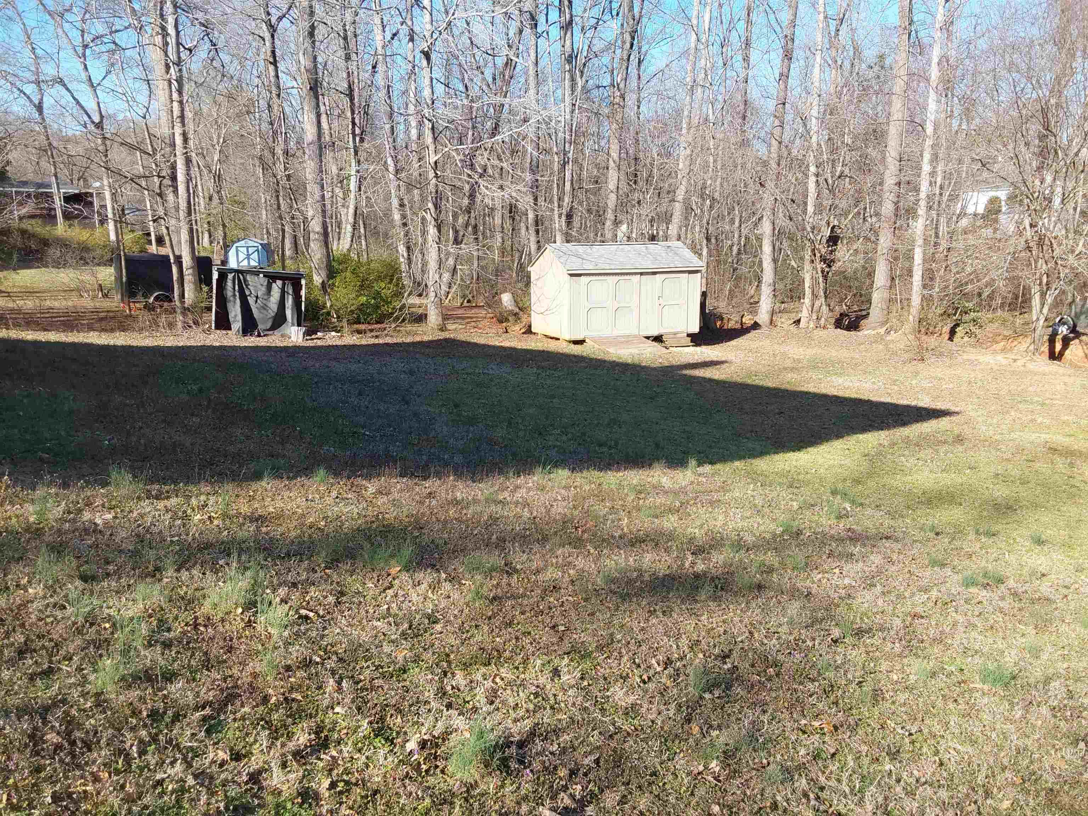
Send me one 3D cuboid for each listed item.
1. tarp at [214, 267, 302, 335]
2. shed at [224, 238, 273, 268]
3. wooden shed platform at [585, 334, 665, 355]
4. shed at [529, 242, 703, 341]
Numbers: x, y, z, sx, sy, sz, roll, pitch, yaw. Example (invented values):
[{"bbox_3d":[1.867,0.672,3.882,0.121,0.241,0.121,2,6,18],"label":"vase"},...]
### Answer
[{"bbox_3d":[-9.667,-3.669,29.744,2.950,2.120,1.400,-4,12,-19],"label":"tarp"},{"bbox_3d":[-21.091,-11.152,63.242,2.900,2.200,3.000,-2,11,-9],"label":"shed"},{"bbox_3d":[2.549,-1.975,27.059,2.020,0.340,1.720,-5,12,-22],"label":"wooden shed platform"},{"bbox_3d":[2.345,-3.962,29.152,4.887,2.959,3.132,-5,12,-22],"label":"shed"}]

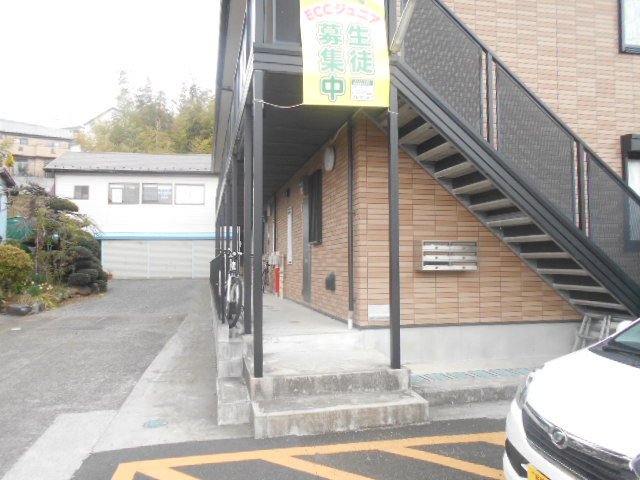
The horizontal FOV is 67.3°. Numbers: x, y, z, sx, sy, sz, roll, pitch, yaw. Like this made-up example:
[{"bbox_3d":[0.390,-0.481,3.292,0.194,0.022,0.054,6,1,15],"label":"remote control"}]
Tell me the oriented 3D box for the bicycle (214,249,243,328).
[{"bbox_3d":[-1.179,0.633,6.537,0.500,0.992,1.750,0,-3,-13],"label":"bicycle"}]

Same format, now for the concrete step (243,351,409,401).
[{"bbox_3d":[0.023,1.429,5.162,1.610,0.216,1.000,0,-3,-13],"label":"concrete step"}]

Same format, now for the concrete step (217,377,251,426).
[{"bbox_3d":[-0.889,1.612,4.855,0.295,0.205,0.930,0,-3,-13],"label":"concrete step"}]

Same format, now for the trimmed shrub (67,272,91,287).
[{"bbox_3d":[-8.290,1.356,16.500,0.740,0.460,0.720,0,-3,-13],"label":"trimmed shrub"}]

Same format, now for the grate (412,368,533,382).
[{"bbox_3d":[1.767,1.493,5.301,1.650,0.035,0.230,0,-3,-13],"label":"grate"}]

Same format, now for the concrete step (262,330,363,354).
[{"bbox_3d":[-0.186,1.221,5.780,1.420,0.258,0.300,0,-3,-13],"label":"concrete step"}]

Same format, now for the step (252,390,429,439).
[{"bbox_3d":[0.185,1.601,4.460,1.610,0.182,0.425,0,-3,-13],"label":"step"}]

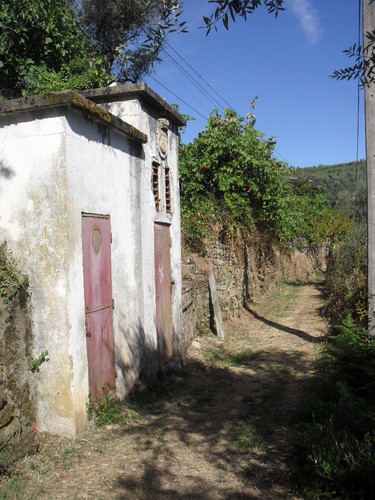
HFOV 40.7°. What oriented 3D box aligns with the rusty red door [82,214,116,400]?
[{"bbox_3d":[-0.888,0.567,5.022,0.050,1.835,0.628,-1,1,15],"label":"rusty red door"}]

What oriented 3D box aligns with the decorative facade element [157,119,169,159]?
[{"bbox_3d":[-0.327,-1.523,7.003,0.090,0.550,0.360,-1,1,15],"label":"decorative facade element"}]

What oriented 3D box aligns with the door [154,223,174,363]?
[{"bbox_3d":[-0.331,0.623,7.177,0.050,1.980,0.688,-1,1,15],"label":"door"}]

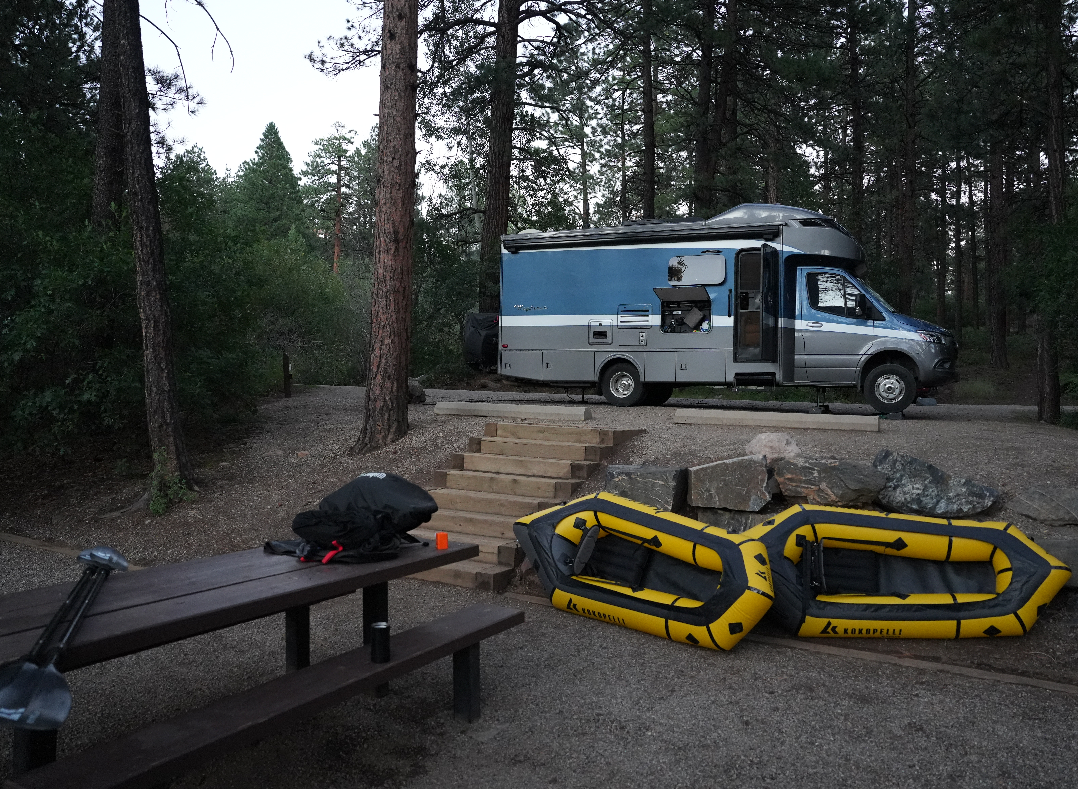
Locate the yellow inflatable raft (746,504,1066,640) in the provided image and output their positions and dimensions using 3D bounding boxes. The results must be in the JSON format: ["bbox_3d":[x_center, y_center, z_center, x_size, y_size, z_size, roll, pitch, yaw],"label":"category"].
[{"bbox_3d":[2.498,1.238,5.500,2.200,0.940,0.330,2,-40,5],"label":"yellow inflatable raft"}]

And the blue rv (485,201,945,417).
[{"bbox_3d":[3.270,-1.542,14.467,7.820,3.480,2.300,1,2,23],"label":"blue rv"}]

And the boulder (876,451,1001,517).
[{"bbox_3d":[3.322,0.743,6.600,0.960,0.540,0.550,1,2,20],"label":"boulder"}]

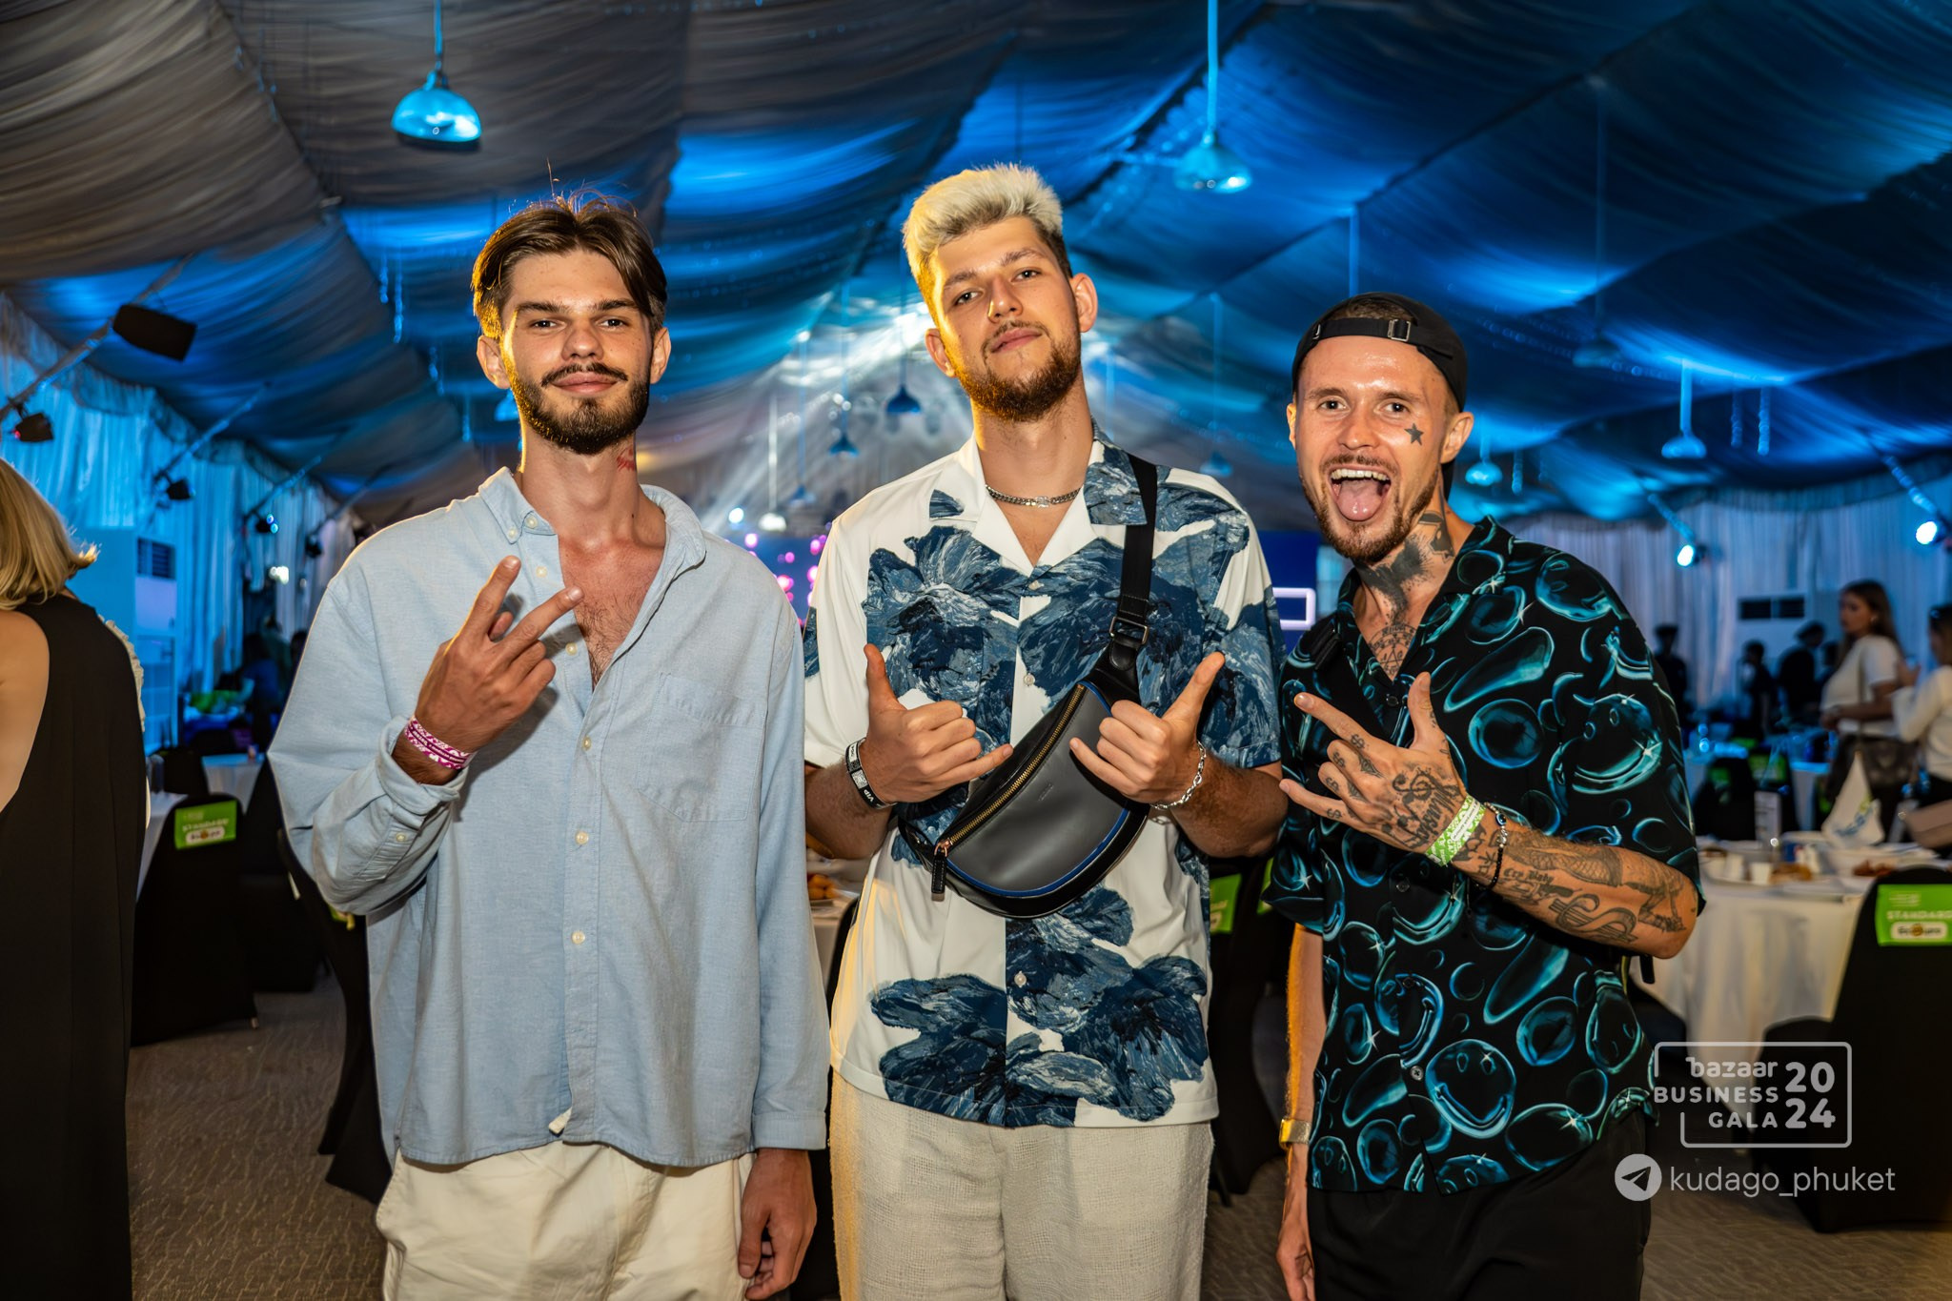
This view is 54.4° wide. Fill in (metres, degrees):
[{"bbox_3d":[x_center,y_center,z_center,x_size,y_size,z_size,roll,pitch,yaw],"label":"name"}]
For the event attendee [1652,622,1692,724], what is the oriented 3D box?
[{"bbox_3d":[7.416,0.572,20.300,0.500,1.720,0.340,0,0,18],"label":"event attendee"}]

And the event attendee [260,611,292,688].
[{"bbox_3d":[-6.641,0.531,18.000,0.400,1.800,0.470,0,0,-12],"label":"event attendee"}]

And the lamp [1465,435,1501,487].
[{"bbox_3d":[6.477,-2.422,24.200,0.460,0.680,0.460,0,0,0],"label":"lamp"}]

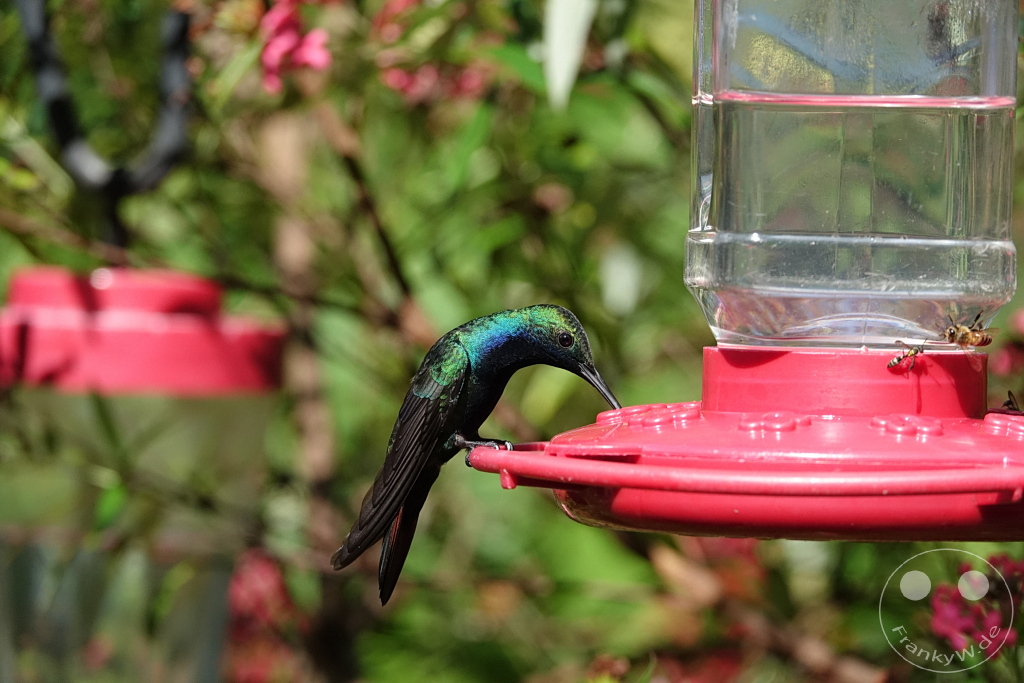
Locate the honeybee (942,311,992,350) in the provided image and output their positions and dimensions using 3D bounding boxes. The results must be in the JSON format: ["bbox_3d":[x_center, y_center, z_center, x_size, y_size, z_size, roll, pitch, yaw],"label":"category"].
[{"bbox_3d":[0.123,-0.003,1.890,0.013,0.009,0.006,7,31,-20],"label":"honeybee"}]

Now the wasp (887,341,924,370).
[{"bbox_3d":[0.105,0.004,1.880,0.011,0.008,0.004,-26,1,-12],"label":"wasp"}]

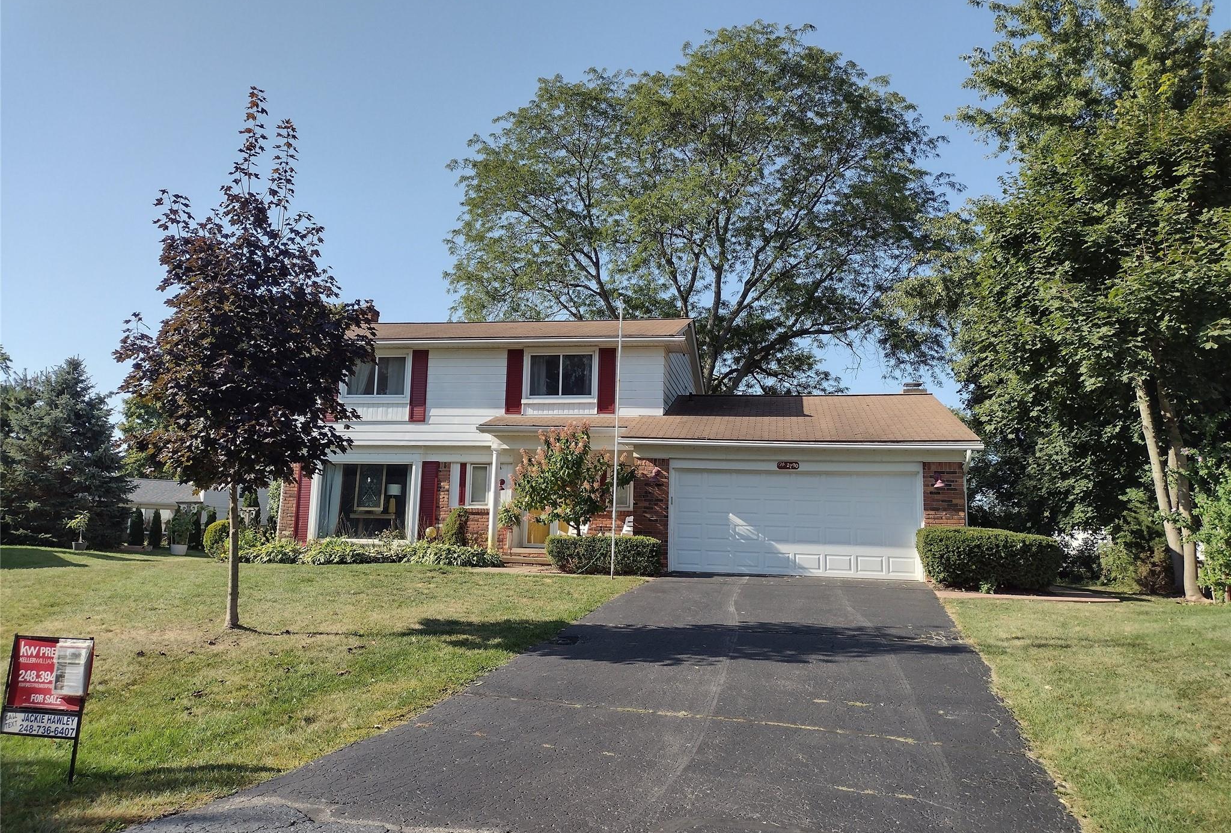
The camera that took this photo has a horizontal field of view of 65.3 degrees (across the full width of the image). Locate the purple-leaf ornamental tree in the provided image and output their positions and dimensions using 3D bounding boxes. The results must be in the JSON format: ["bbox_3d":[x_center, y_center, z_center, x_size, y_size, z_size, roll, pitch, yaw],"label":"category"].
[{"bbox_3d":[-4.692,-0.887,12.353,3.189,7.034,3.189,0,-9,11],"label":"purple-leaf ornamental tree"}]

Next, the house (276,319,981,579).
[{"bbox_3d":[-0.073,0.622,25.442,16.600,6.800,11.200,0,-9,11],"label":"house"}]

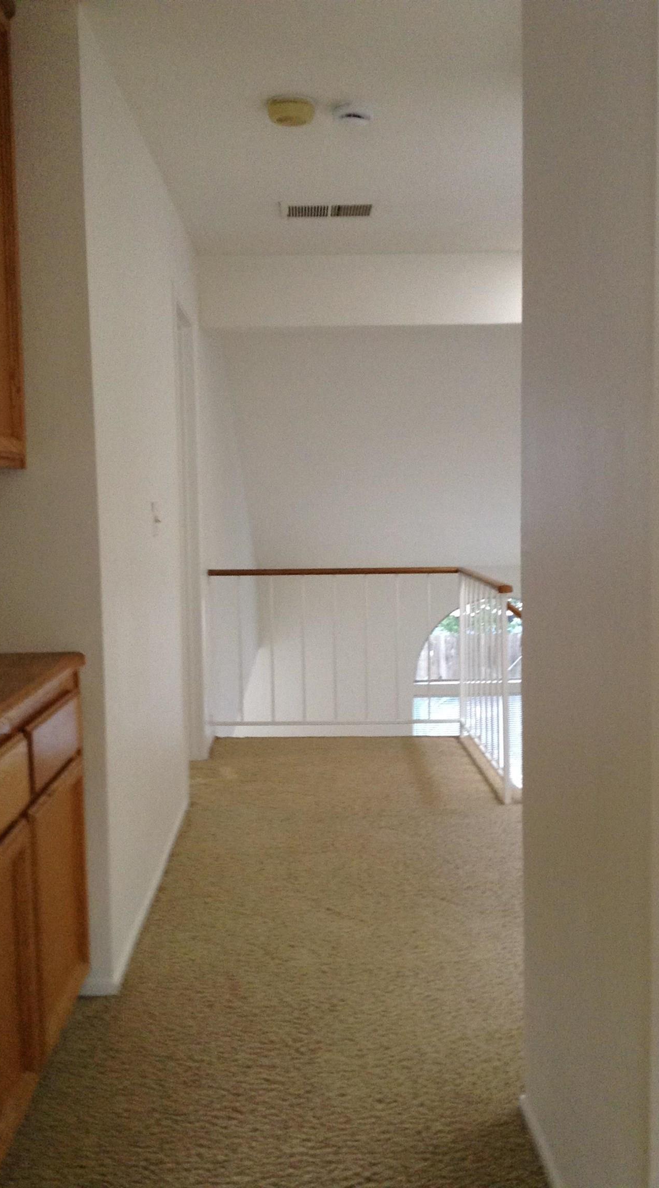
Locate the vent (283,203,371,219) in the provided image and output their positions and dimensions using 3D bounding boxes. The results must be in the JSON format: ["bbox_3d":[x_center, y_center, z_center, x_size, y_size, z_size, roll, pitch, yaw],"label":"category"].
[{"bbox_3d":[-0.005,-1.580,4.689,0.390,0.020,0.250,-1,5,-1],"label":"vent"}]

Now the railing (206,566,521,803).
[{"bbox_3d":[0.072,0.368,5.220,1.360,0.900,1.350,-1,5,-1],"label":"railing"}]

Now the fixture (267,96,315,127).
[{"bbox_3d":[-0.114,-1.440,3.386,0.145,0.050,0.145,-1,5,-1],"label":"fixture"}]

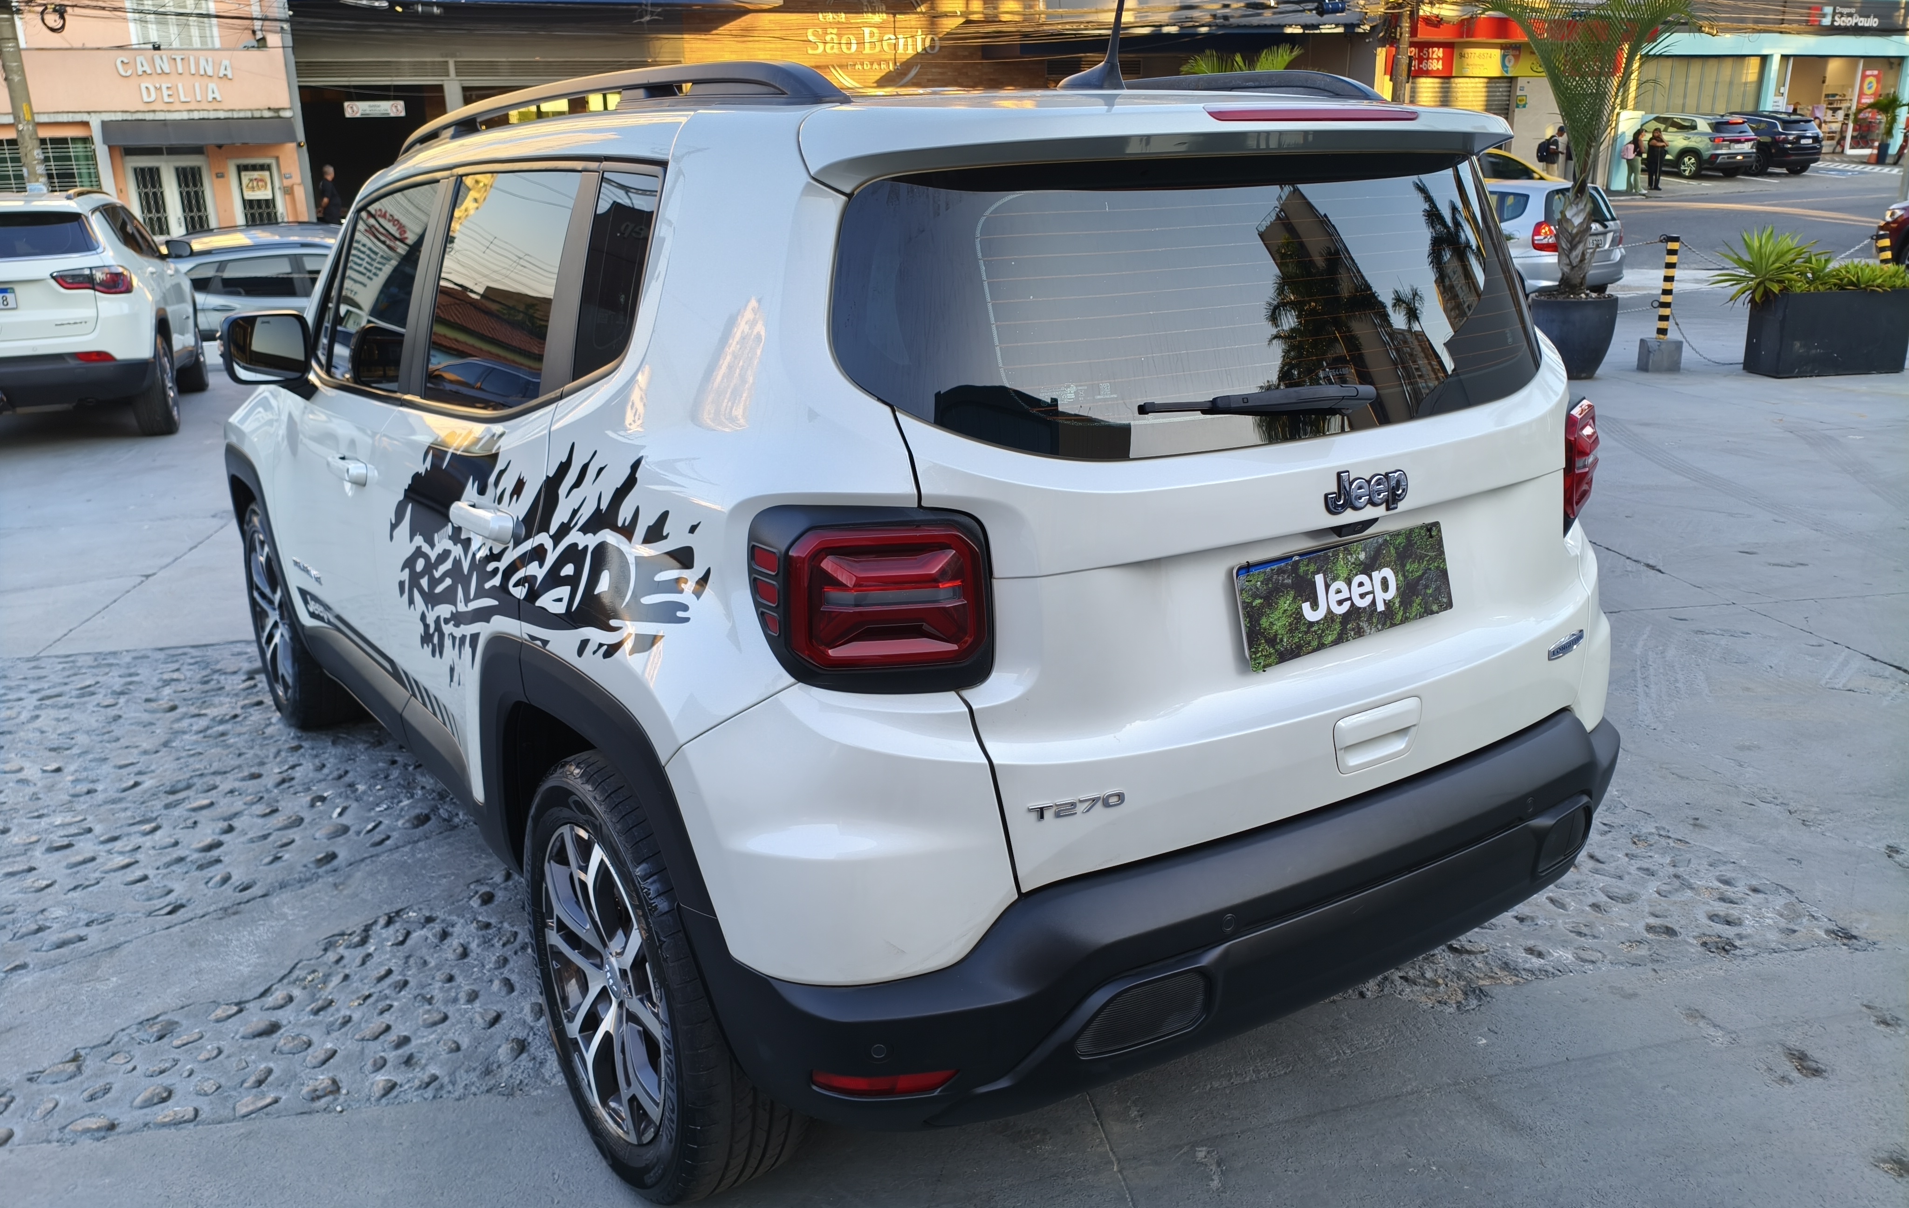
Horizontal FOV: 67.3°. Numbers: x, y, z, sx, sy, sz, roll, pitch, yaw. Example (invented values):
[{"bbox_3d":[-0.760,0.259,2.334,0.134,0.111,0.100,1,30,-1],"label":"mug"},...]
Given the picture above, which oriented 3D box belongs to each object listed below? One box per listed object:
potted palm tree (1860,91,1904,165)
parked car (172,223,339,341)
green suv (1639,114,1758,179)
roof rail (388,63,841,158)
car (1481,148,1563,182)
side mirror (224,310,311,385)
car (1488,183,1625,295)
[{"bbox_3d":[29.137,-14.931,45.000,1.100,2.200,1.100,-1,15,0],"label":"potted palm tree"},{"bbox_3d":[-6.172,-3.020,14.750,4.350,1.600,1.790,-3,18,-7],"label":"parked car"},{"bbox_3d":[19.550,-12.351,38.766,1.790,1.630,4.330,-6,19,-16],"label":"green suv"},{"bbox_3d":[-0.702,-0.857,2.509,0.060,0.090,2.000,-11,18,-34],"label":"roof rail"},{"bbox_3d":[10.703,-8.097,28.000,4.100,1.480,1.720,-2,15,-4],"label":"car"},{"bbox_3d":[-1.602,-0.595,3.354,0.200,0.185,0.150,-11,18,-34],"label":"side mirror"},{"bbox_3d":[7.939,-5.519,21.251,1.675,1.525,3.830,-8,19,-21],"label":"car"}]

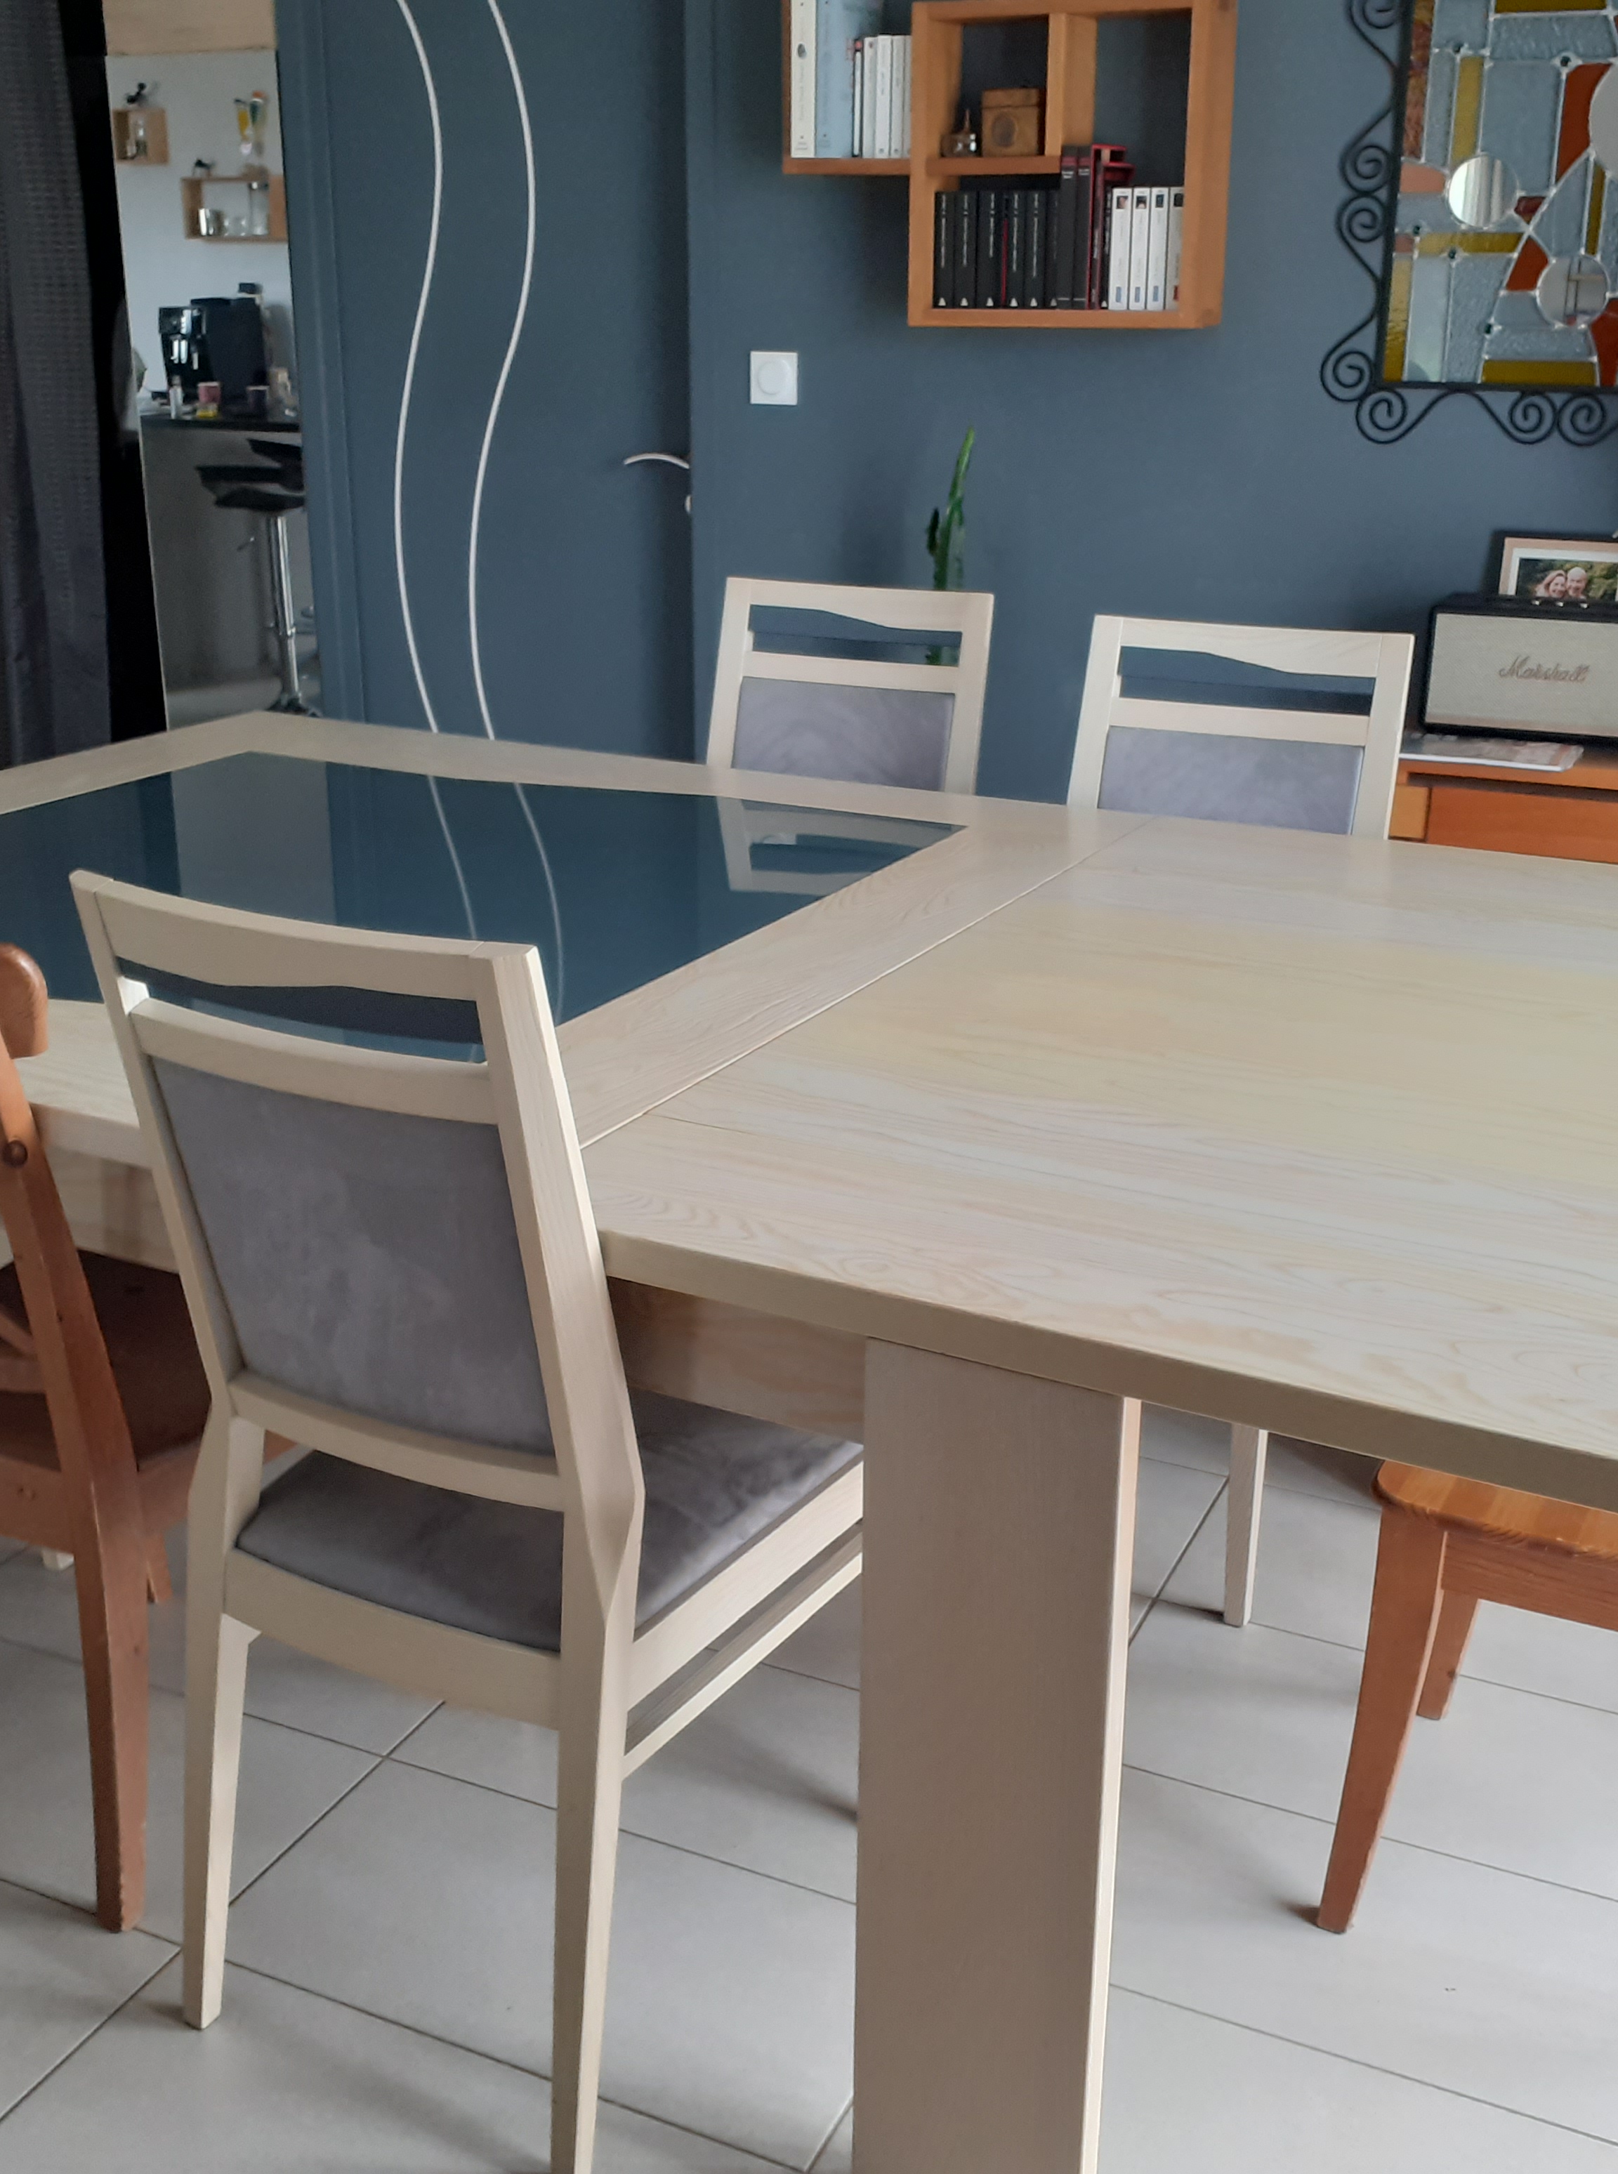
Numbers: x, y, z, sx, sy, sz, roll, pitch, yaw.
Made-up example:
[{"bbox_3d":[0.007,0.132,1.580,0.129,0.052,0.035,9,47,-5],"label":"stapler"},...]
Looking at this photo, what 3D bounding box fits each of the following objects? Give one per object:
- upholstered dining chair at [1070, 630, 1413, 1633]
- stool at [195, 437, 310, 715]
[{"bbox_3d":[0.404,0.009,2.623,0.445,0.995,0.570,9,21,23],"label":"upholstered dining chair"},{"bbox_3d":[-1.762,-1.669,7.618,0.480,0.870,0.450,3,19,9],"label":"stool"}]

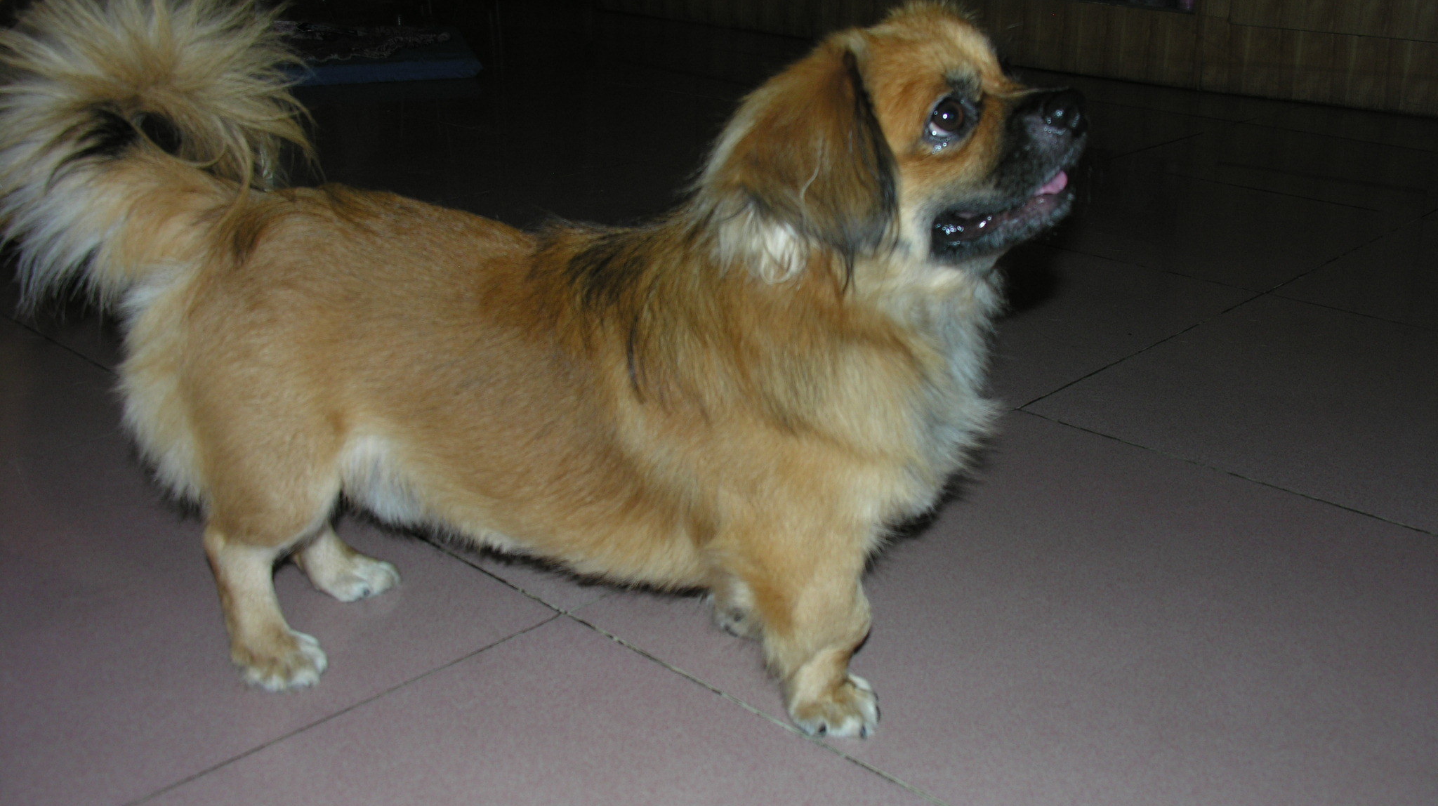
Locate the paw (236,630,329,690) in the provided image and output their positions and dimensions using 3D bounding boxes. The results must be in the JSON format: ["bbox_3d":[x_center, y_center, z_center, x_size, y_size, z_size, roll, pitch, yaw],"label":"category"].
[{"bbox_3d":[-0.277,0.157,0.917,0.055,0.028,0.045,16,26,35],"label":"paw"}]

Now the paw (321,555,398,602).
[{"bbox_3d":[-0.253,0.119,1.020,0.053,0.027,0.042,1,21,3],"label":"paw"}]

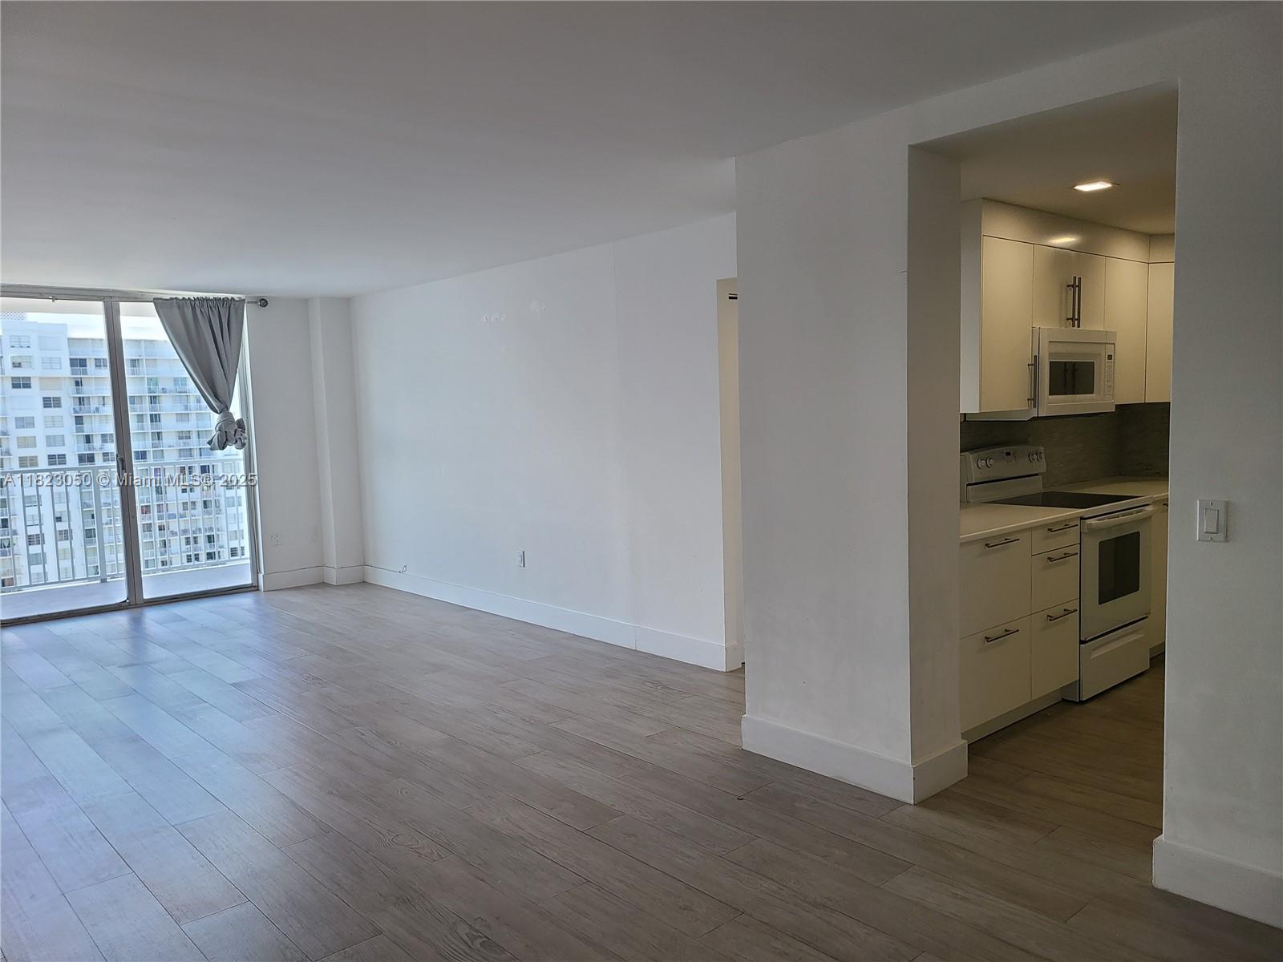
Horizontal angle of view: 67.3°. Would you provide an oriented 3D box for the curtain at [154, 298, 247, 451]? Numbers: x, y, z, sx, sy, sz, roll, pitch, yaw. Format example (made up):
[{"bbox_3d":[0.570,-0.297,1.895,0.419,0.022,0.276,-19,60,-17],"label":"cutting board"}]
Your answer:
[{"bbox_3d":[-3.415,-0.830,7.558,0.693,1.189,0.120,-5,6,-42],"label":"curtain"}]

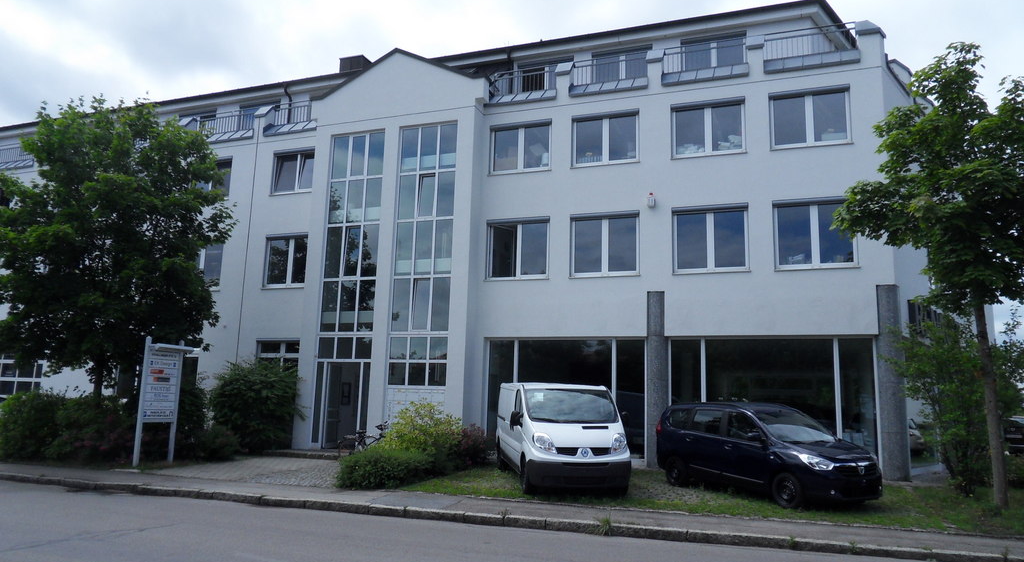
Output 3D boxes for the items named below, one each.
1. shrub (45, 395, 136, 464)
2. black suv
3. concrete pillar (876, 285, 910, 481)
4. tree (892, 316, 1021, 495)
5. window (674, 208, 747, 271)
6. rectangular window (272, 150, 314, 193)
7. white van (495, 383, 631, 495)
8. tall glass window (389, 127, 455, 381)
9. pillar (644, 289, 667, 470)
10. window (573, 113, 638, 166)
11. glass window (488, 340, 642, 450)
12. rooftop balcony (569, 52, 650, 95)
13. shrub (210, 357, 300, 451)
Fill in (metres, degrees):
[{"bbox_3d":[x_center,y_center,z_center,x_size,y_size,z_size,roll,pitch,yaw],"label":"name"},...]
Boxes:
[{"bbox_3d":[-10.166,3.537,17.293,1.914,1.479,1.600,7,-11,-29],"label":"shrub"},{"bbox_3d":[4.743,3.239,13.633,1.800,1.680,4.500,6,-10,-27],"label":"black suv"},{"bbox_3d":[9.239,2.456,17.316,0.540,4.723,0.540,-2,-11,20],"label":"concrete pillar"},{"bbox_3d":[8.871,2.413,14.198,2.300,3.467,2.300,-4,-11,31],"label":"tree"},{"bbox_3d":[5.376,-1.111,19.201,2.000,1.879,0.160,-2,-11,20],"label":"window"},{"bbox_3d":[-6.745,-3.445,22.319,1.830,1.480,0.170,-2,-10,20],"label":"rectangular window"},{"bbox_3d":[0.905,3.067,14.409,1.950,1.960,4.780,2,-7,-8],"label":"white van"},{"bbox_3d":[-2.700,-0.845,21.662,1.980,8.180,0.200,-2,-11,20],"label":"tall glass window"},{"bbox_3d":[3.613,2.410,17.532,0.500,4.320,0.500,-2,-10,20],"label":"pillar"},{"bbox_3d":[2.495,-3.771,18.950,1.830,1.480,0.170,-2,-10,20],"label":"window"},{"bbox_3d":[1.368,3.056,18.725,4.365,3.065,0.180,-2,-11,20],"label":"glass window"},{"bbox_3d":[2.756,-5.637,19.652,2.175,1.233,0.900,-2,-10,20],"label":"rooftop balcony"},{"bbox_3d":[-6.938,3.360,19.493,2.100,2.500,1.800,-2,-10,20],"label":"shrub"}]

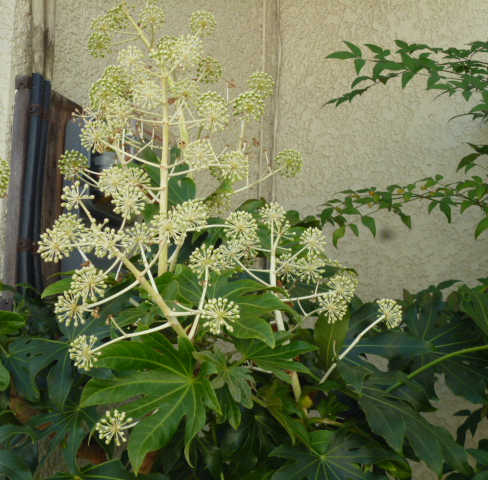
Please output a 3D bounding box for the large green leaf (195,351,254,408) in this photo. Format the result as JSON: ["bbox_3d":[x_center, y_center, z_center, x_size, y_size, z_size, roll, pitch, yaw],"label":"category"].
[{"bbox_3d":[-0.026,0.185,1.930,0.080,0.078,0.060,2,-11,0],"label":"large green leaf"}]

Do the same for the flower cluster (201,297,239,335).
[{"bbox_3d":[-0.032,0.099,1.890,0.050,0.050,0.047,2,-11,0],"label":"flower cluster"}]

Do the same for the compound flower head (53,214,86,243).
[{"bbox_3d":[-0.236,-0.017,1.950,0.045,0.042,0.042,2,-12,0],"label":"compound flower head"}]

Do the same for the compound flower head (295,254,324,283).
[{"bbox_3d":[0.091,0.040,2.000,0.041,0.040,0.039,2,-12,0],"label":"compound flower head"}]

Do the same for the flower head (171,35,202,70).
[{"bbox_3d":[-0.080,-0.260,2.000,0.046,0.049,0.046,2,-12,0],"label":"flower head"}]

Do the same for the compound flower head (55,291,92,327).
[{"bbox_3d":[-0.227,0.091,1.920,0.051,0.048,0.047,2,-11,0],"label":"compound flower head"}]

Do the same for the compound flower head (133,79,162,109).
[{"bbox_3d":[-0.135,-0.205,2.020,0.042,0.042,0.040,2,-11,0],"label":"compound flower head"}]

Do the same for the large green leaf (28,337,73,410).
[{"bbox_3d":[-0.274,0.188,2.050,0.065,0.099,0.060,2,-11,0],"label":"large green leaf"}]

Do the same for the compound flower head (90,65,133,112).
[{"bbox_3d":[-0.191,-0.218,2.060,0.063,0.066,0.061,2,-11,0],"label":"compound flower head"}]

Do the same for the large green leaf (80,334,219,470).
[{"bbox_3d":[-0.123,0.212,1.880,0.180,0.172,0.120,2,-11,0],"label":"large green leaf"}]

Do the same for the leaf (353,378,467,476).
[{"bbox_3d":[0.236,0.260,2.030,0.161,0.132,0.090,2,-12,0],"label":"leaf"}]

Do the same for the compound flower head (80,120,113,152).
[{"bbox_3d":[-0.199,-0.141,1.950,0.043,0.046,0.043,3,-12,-6],"label":"compound flower head"}]

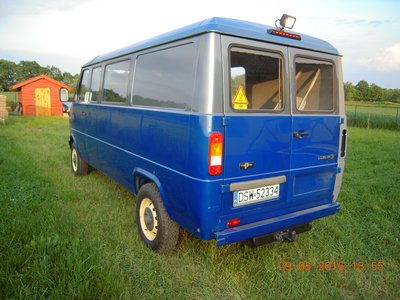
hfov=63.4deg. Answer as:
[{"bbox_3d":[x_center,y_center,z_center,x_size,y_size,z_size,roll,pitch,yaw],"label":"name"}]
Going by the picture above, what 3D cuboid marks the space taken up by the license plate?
[{"bbox_3d":[0.480,0.387,2.750,0.520,0.120,0.015,-4,10,-33],"label":"license plate"}]

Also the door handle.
[{"bbox_3d":[0.901,-0.141,2.908,0.170,0.055,0.050,-4,10,-33],"label":"door handle"}]

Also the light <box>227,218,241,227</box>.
[{"bbox_3d":[0.275,0.591,2.635,0.108,0.055,0.035,-4,10,-33],"label":"light"}]

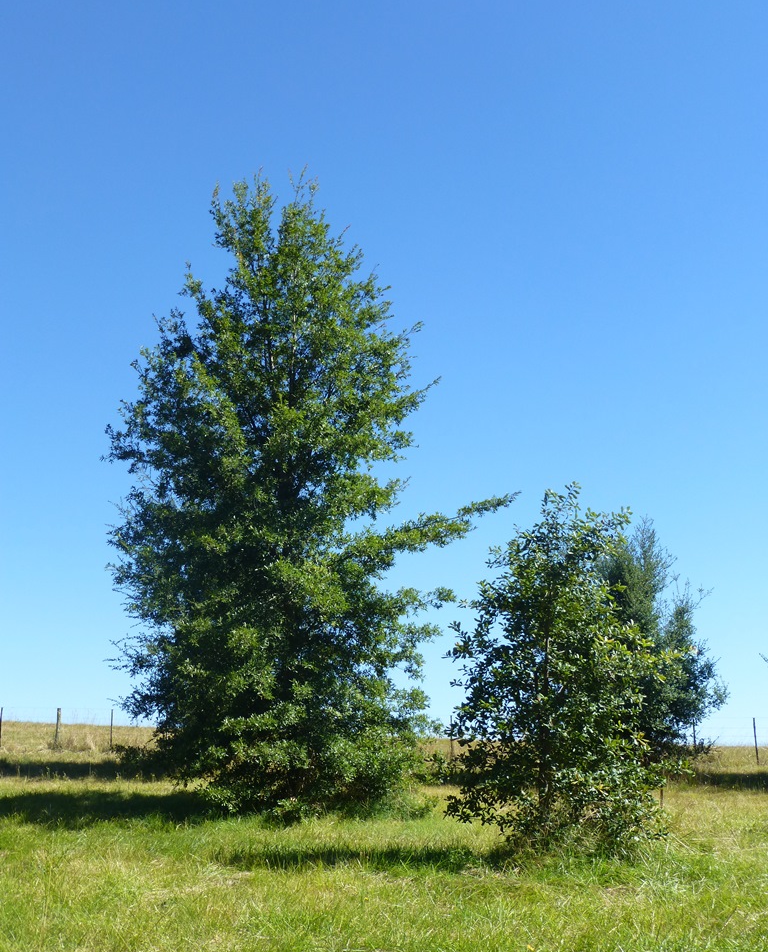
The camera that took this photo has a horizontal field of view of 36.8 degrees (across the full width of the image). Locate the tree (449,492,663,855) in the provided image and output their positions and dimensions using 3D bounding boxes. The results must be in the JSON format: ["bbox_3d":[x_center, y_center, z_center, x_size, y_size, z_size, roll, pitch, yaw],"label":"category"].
[{"bbox_3d":[1.821,1.931,11.972,2.350,3.730,2.350,0,-13,0],"label":"tree"}]

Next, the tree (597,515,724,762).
[{"bbox_3d":[5.280,3.203,22.352,2.710,4.920,2.710,0,-13,0],"label":"tree"}]

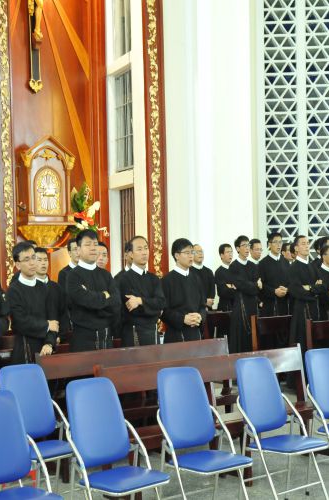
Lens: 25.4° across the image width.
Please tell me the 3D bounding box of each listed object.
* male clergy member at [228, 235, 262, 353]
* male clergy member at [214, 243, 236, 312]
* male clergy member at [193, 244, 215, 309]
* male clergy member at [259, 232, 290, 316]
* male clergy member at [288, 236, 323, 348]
[{"bbox_3d":[0.900,0.675,8.082,0.480,1.660,0.360,-3,3,-40],"label":"male clergy member"},{"bbox_3d":[0.773,0.698,9.100,0.460,1.590,0.350,-1,0,-28],"label":"male clergy member"},{"bbox_3d":[0.450,0.706,9.000,0.460,1.590,0.350,-1,0,-27],"label":"male clergy member"},{"bbox_3d":[1.280,0.641,8.332,0.480,1.670,0.360,-3,3,-32],"label":"male clergy member"},{"bbox_3d":[1.511,0.664,7.850,0.470,1.640,0.360,-1,0,-32],"label":"male clergy member"}]

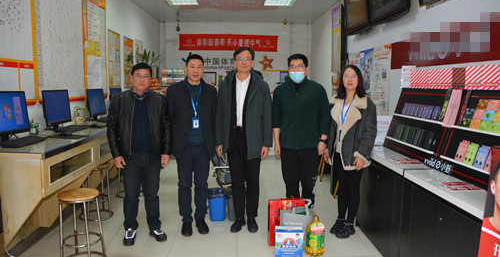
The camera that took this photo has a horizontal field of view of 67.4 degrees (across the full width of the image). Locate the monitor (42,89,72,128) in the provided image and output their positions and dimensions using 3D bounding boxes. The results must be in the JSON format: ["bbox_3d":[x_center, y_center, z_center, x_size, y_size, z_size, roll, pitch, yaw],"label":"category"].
[{"bbox_3d":[-1.923,-0.178,3.744,0.170,0.390,0.510,0,7,-2],"label":"monitor"}]

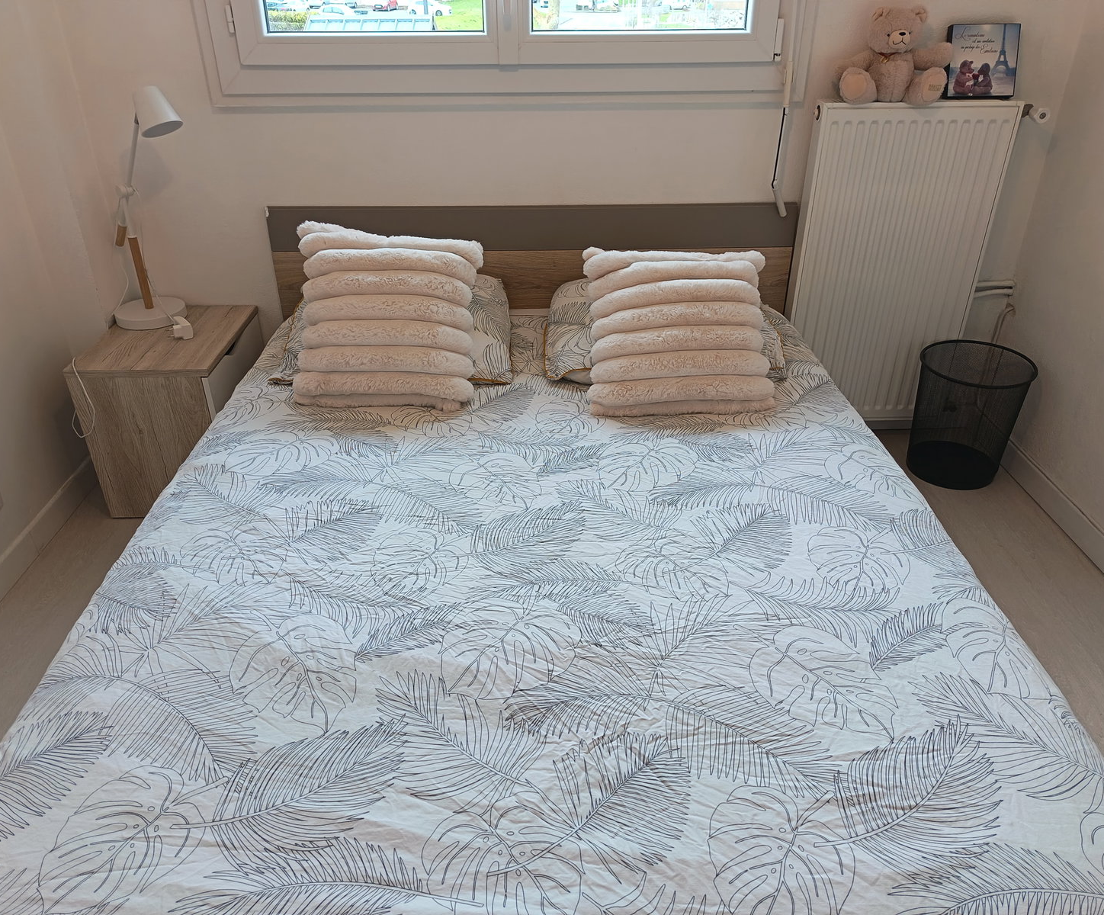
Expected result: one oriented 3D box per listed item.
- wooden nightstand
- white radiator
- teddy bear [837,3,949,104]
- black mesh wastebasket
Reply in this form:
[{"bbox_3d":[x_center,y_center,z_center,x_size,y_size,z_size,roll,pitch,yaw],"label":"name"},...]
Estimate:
[{"bbox_3d":[-1.022,-0.135,2.372,0.356,0.443,0.423,-1,32,0],"label":"wooden nightstand"},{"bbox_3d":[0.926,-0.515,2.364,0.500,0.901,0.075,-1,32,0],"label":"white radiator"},{"bbox_3d":[0.842,-0.973,2.051,0.275,0.213,0.160,-1,32,0],"label":"teddy bear"},{"bbox_3d":[1.173,-0.116,2.414,0.301,0.341,0.301,-1,32,0],"label":"black mesh wastebasket"}]

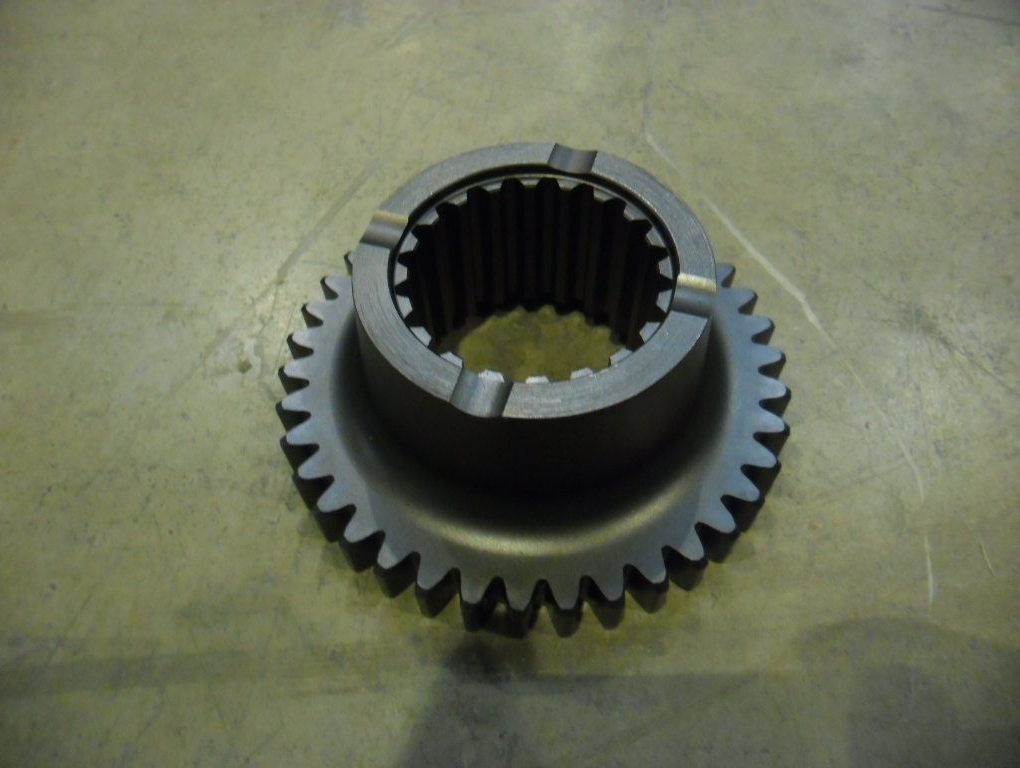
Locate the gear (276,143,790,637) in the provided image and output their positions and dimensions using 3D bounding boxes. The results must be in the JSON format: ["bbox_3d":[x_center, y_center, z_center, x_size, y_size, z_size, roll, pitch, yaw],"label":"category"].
[{"bbox_3d":[0.007,-0.012,0.227,0.151,0.066,0.151,12,58,9],"label":"gear"}]

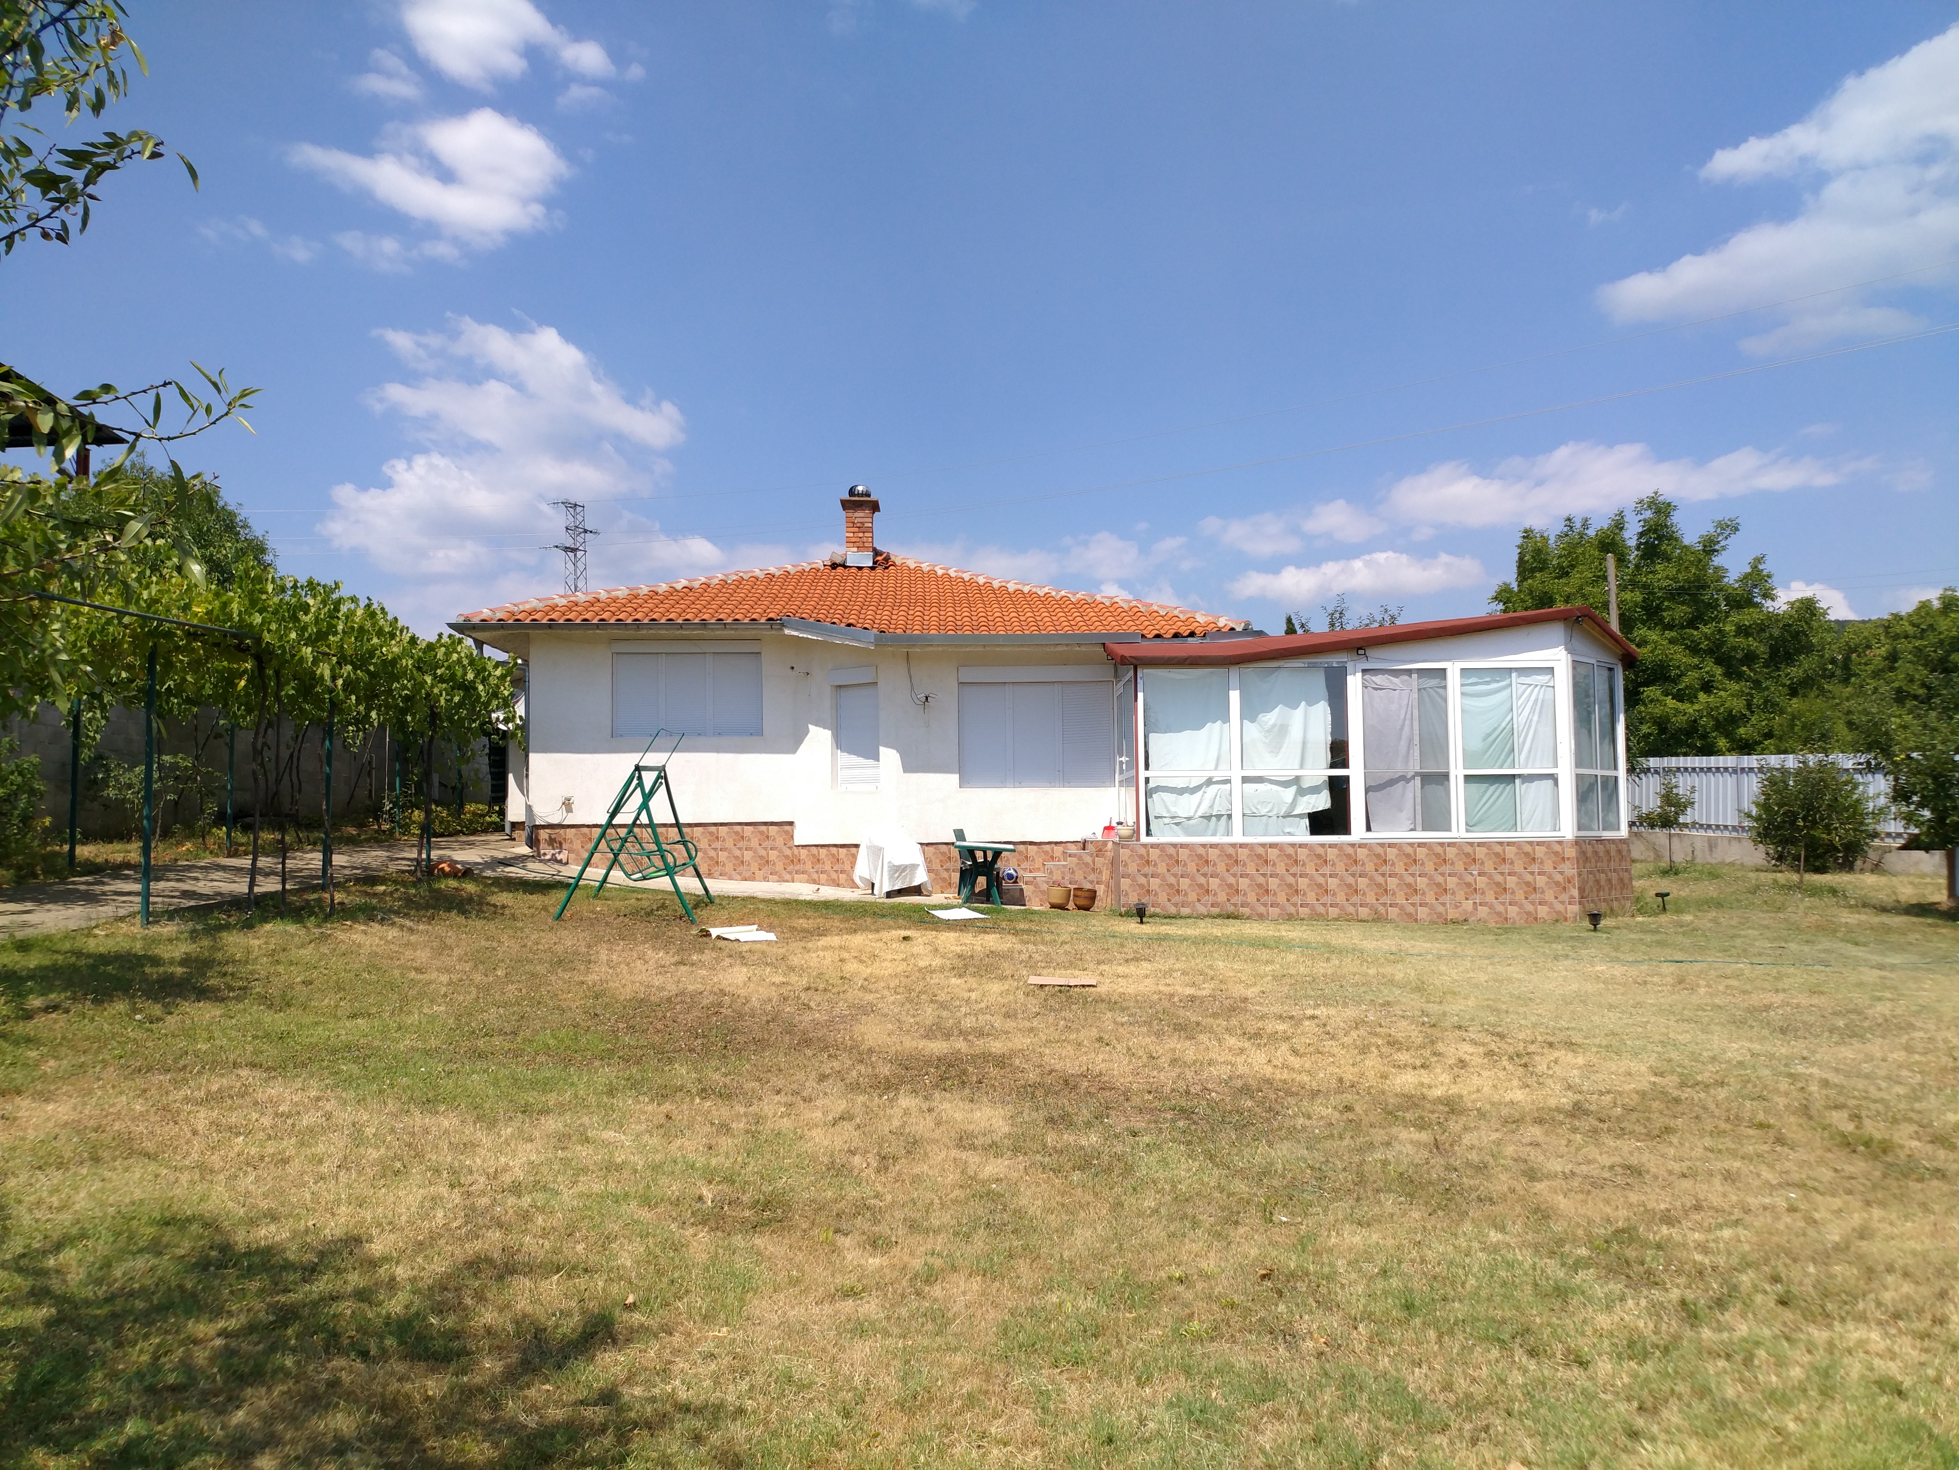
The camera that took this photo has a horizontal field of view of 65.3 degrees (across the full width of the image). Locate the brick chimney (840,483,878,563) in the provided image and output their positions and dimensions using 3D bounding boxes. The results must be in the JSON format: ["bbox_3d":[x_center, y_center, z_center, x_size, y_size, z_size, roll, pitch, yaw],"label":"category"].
[{"bbox_3d":[-1.856,-3.243,23.600,0.590,1.250,0.620,-1,-4,-2],"label":"brick chimney"}]

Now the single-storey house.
[{"bbox_3d":[0.204,-0.581,22.652,14.800,6.200,11.300,-1,-4,-2],"label":"single-storey house"}]

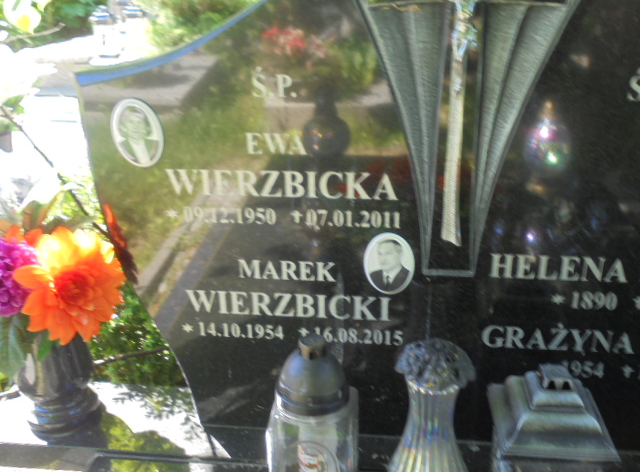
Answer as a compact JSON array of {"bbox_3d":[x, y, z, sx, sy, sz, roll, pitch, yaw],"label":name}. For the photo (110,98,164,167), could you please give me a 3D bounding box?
[{"bbox_3d":[-0.297,-0.167,1.141,0.088,0.118,0.011,2,25,8],"label":"photo"}]

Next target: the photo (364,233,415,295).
[{"bbox_3d":[0.117,0.050,1.180,0.088,0.118,0.011,2,25,8],"label":"photo"}]

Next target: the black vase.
[{"bbox_3d":[-0.518,0.257,1.372,0.150,0.245,0.150,2,25,8],"label":"black vase"}]

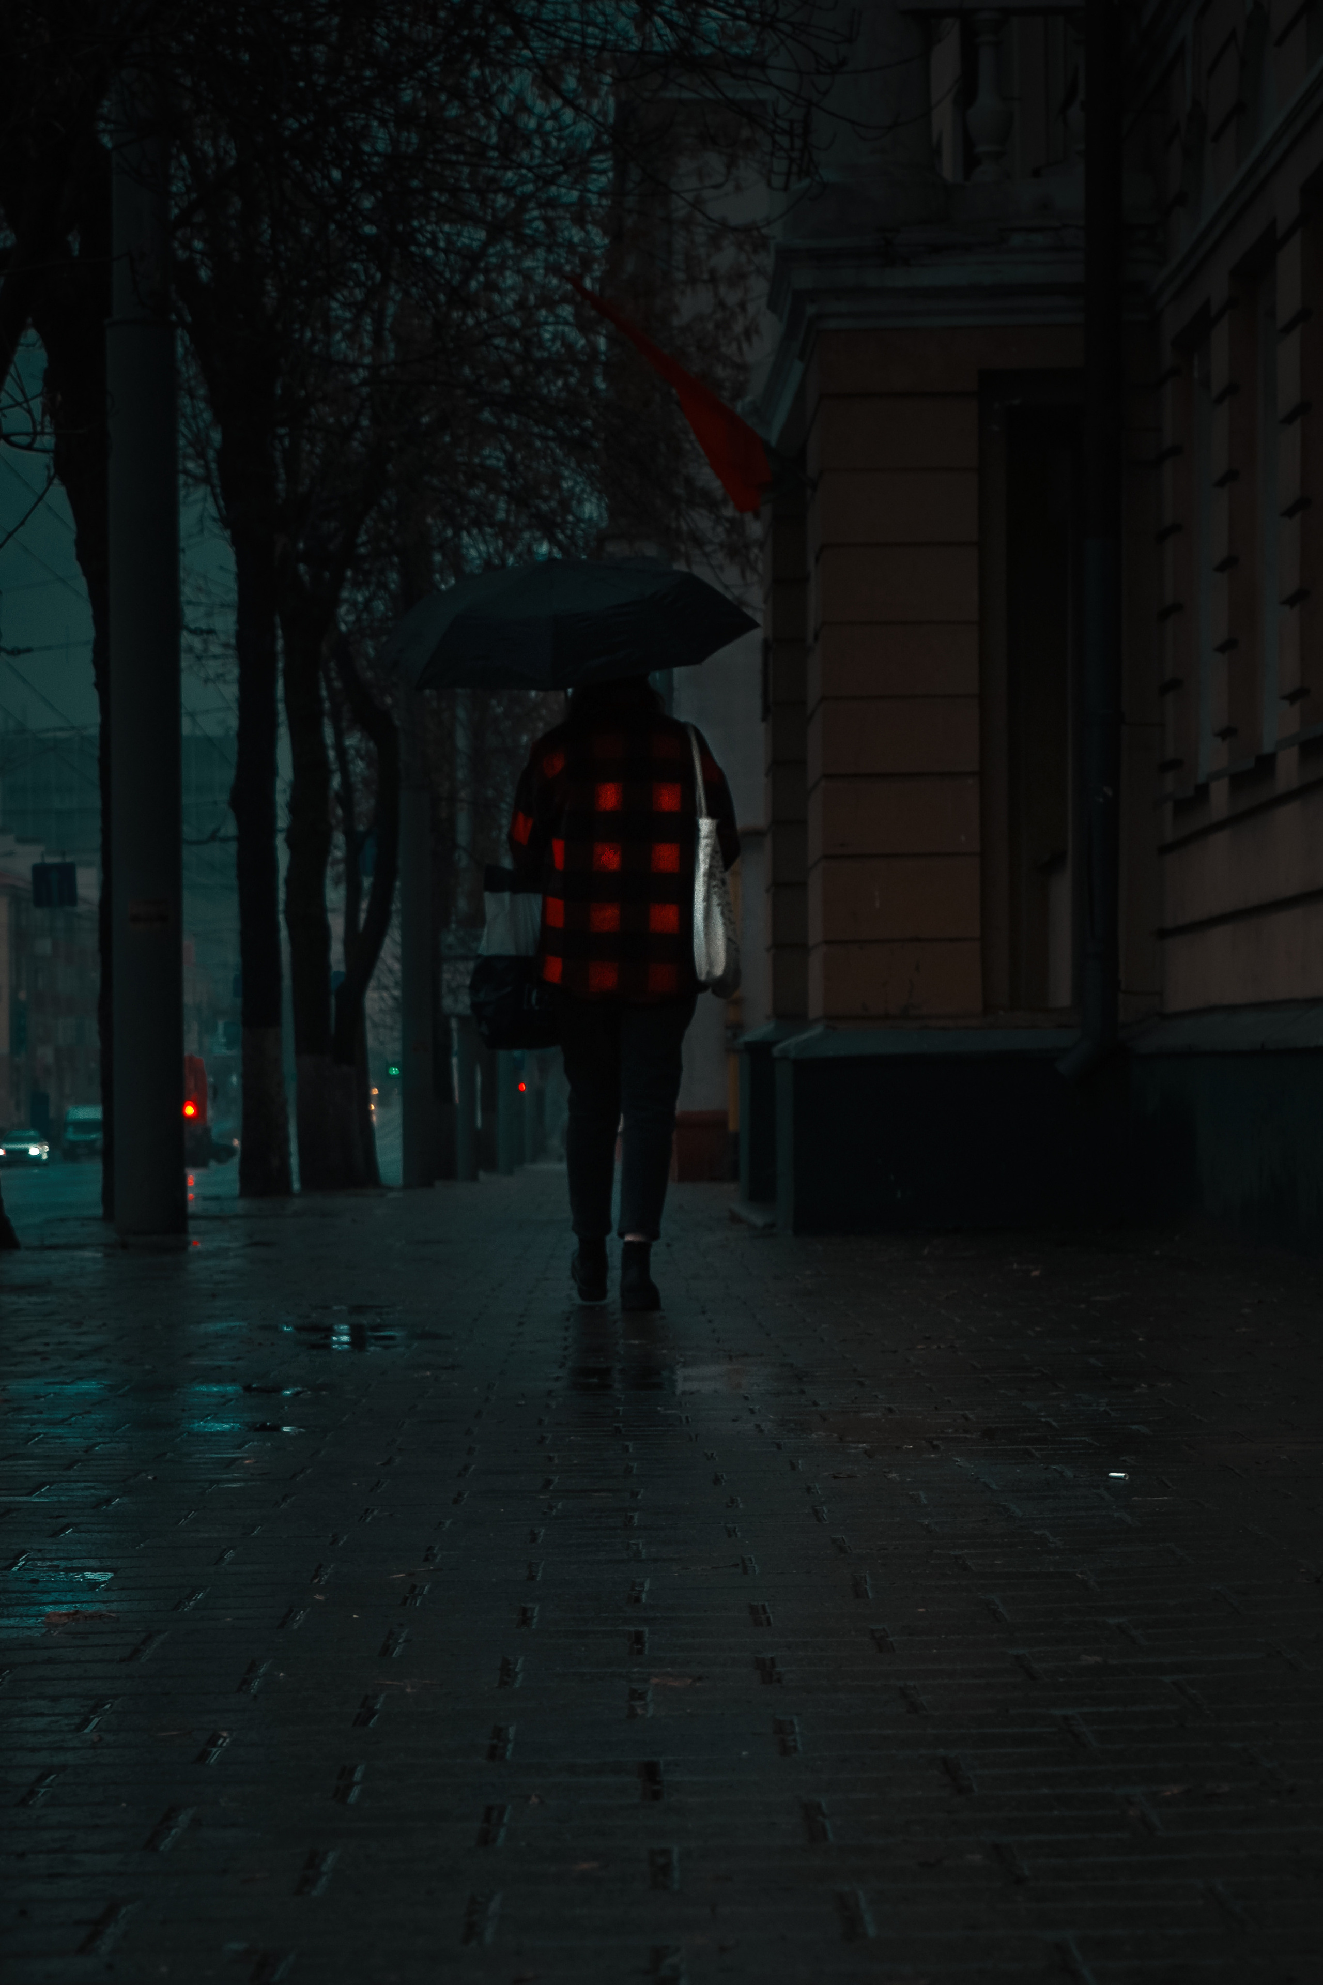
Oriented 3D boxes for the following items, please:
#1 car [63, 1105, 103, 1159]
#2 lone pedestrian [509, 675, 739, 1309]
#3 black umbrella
[{"bbox_3d":[-26.500,6.550,154.000,2.000,2.500,5.500,0,-2,-1],"label":"car"},{"bbox_3d":[-0.091,-0.069,7.970,0.560,1.660,0.420,0,-2,-1],"label":"lone pedestrian"},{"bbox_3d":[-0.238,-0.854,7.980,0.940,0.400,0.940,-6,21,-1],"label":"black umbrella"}]

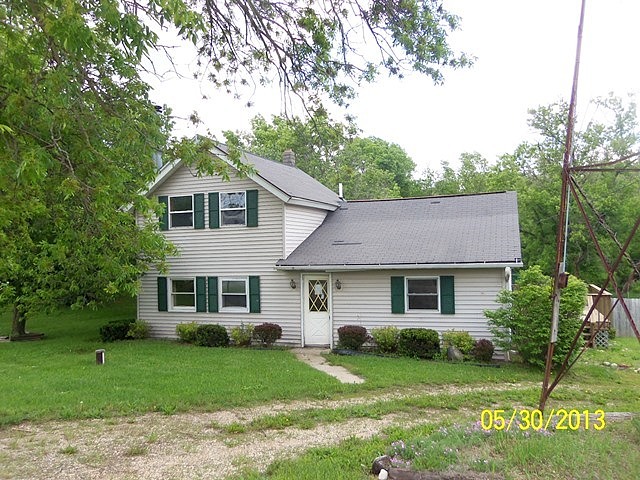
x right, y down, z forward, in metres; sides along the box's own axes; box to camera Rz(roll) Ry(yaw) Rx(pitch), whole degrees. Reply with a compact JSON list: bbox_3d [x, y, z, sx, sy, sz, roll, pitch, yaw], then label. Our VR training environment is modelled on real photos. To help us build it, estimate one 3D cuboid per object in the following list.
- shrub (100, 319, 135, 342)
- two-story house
[{"bbox_3d":[-6.665,2.996,17.083,1.200,0.760,1.100,-2,-1,20],"label":"shrub"},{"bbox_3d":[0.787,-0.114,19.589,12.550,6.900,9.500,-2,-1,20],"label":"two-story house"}]

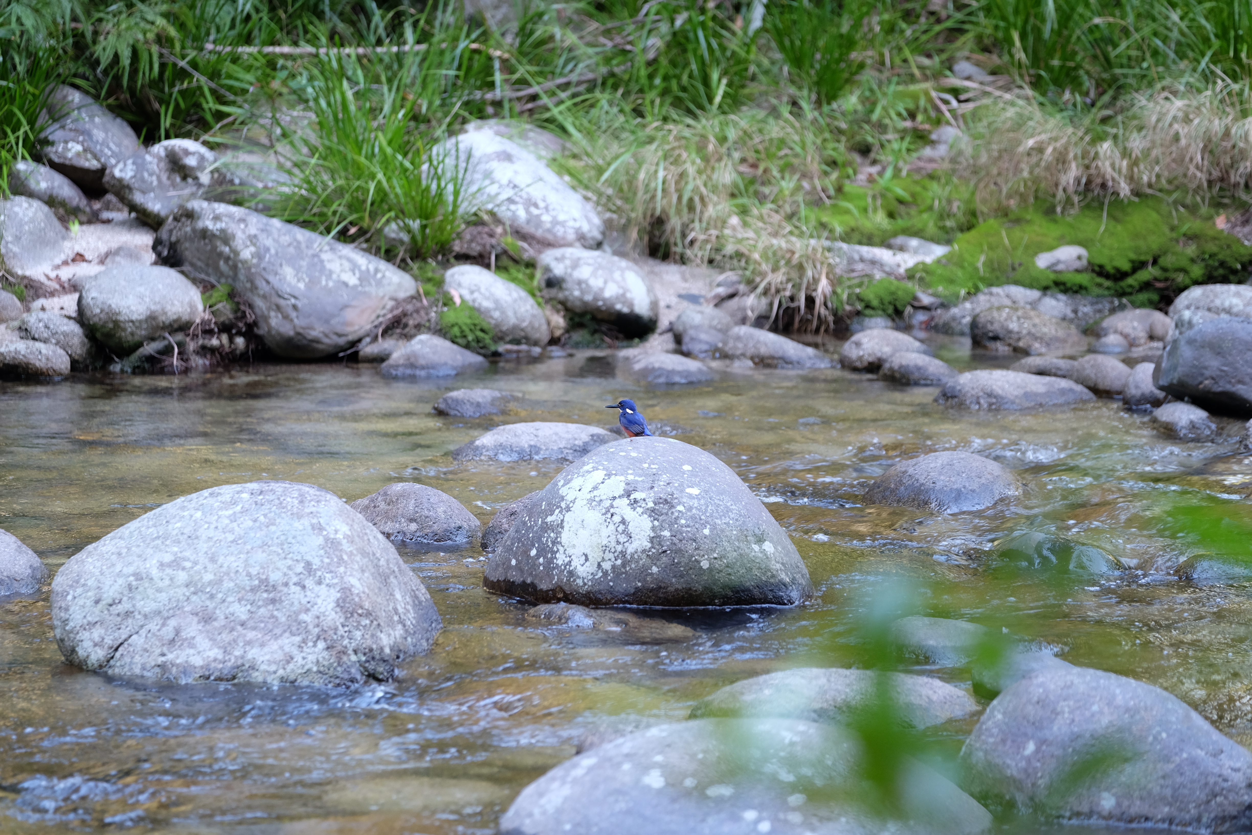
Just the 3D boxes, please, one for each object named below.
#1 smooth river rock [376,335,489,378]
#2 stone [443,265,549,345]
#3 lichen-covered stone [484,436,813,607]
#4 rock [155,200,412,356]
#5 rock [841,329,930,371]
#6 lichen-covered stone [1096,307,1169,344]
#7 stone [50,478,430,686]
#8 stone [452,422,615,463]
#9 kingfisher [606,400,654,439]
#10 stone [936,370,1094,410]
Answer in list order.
[{"bbox_3d":[-0.645,-0.200,24.650,0.376,0.156,0.260,0,6,0],"label":"smooth river rock"},{"bbox_3d":[-0.429,-0.373,24.200,0.350,0.260,0.280,0,6,0],"label":"stone"},{"bbox_3d":[0.057,0.283,19.000,0.855,0.430,0.700,0,6,0],"label":"lichen-covered stone"},{"bbox_3d":[-1.112,-0.453,23.900,0.860,0.500,0.520,0,6,0],"label":"rock"},{"bbox_3d":[0.836,-0.215,23.550,0.295,0.135,0.230,0,6,0],"label":"rock"},{"bbox_3d":[1.764,-0.310,25.400,0.272,0.130,0.218,0,5,0],"label":"lichen-covered stone"},{"bbox_3d":[-0.926,0.417,17.800,0.945,0.490,0.750,0,6,0],"label":"stone"},{"bbox_3d":[-0.263,0.082,22.300,0.541,0.132,0.370,0,6,0],"label":"stone"},{"bbox_3d":[0.010,0.005,19.300,0.135,0.108,0.058,3,7,26],"label":"kingfisher"},{"bbox_3d":[1.201,-0.080,22.500,0.500,0.130,0.350,0,6,0],"label":"stone"}]

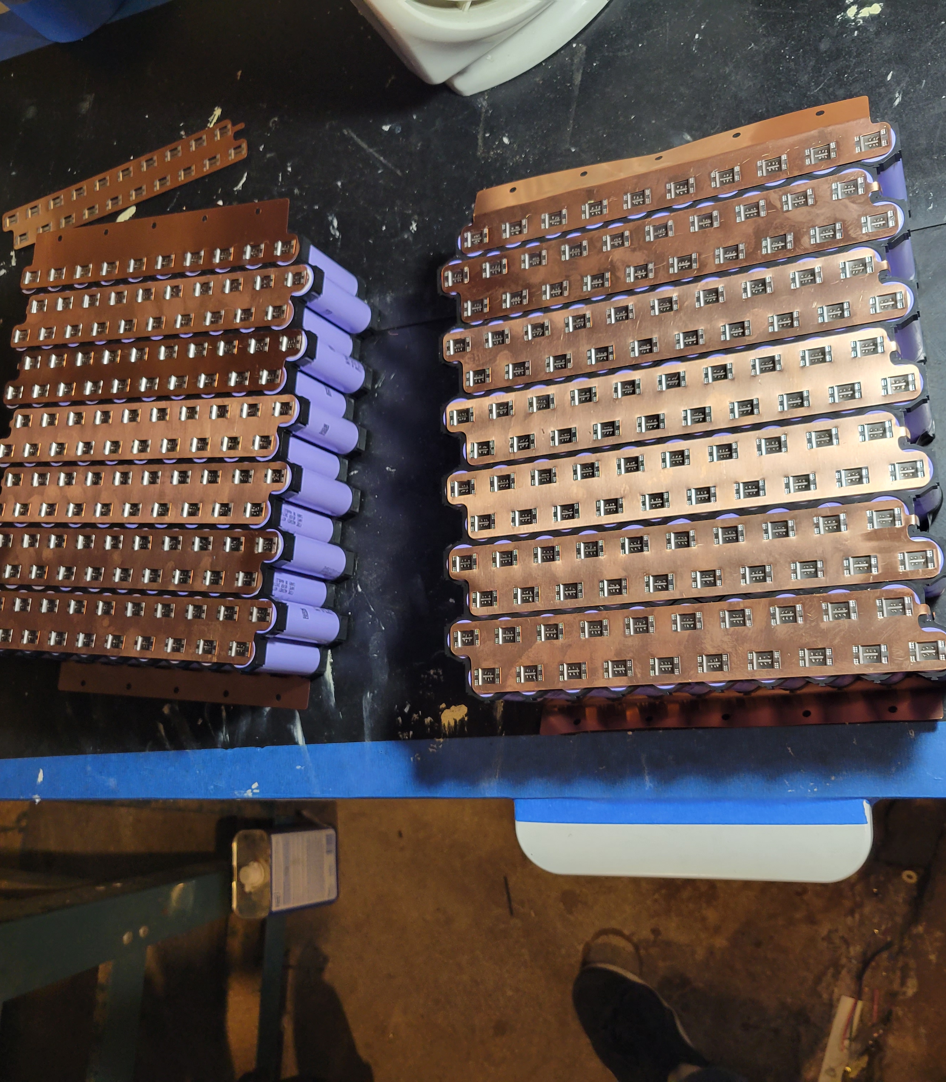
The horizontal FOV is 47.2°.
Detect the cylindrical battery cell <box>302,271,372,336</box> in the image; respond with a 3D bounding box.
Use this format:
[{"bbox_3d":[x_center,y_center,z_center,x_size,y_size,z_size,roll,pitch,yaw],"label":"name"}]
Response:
[{"bbox_3d":[-0.084,-0.143,0.646,0.021,0.070,0.021,1,81,25],"label":"cylindrical battery cell"}]

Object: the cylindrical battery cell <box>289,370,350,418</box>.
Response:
[{"bbox_3d":[-0.099,-0.086,0.643,0.021,0.070,0.021,1,81,25],"label":"cylindrical battery cell"}]

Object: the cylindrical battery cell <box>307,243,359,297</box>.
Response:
[{"bbox_3d":[-0.092,-0.162,0.654,0.021,0.070,0.021,1,81,25],"label":"cylindrical battery cell"}]

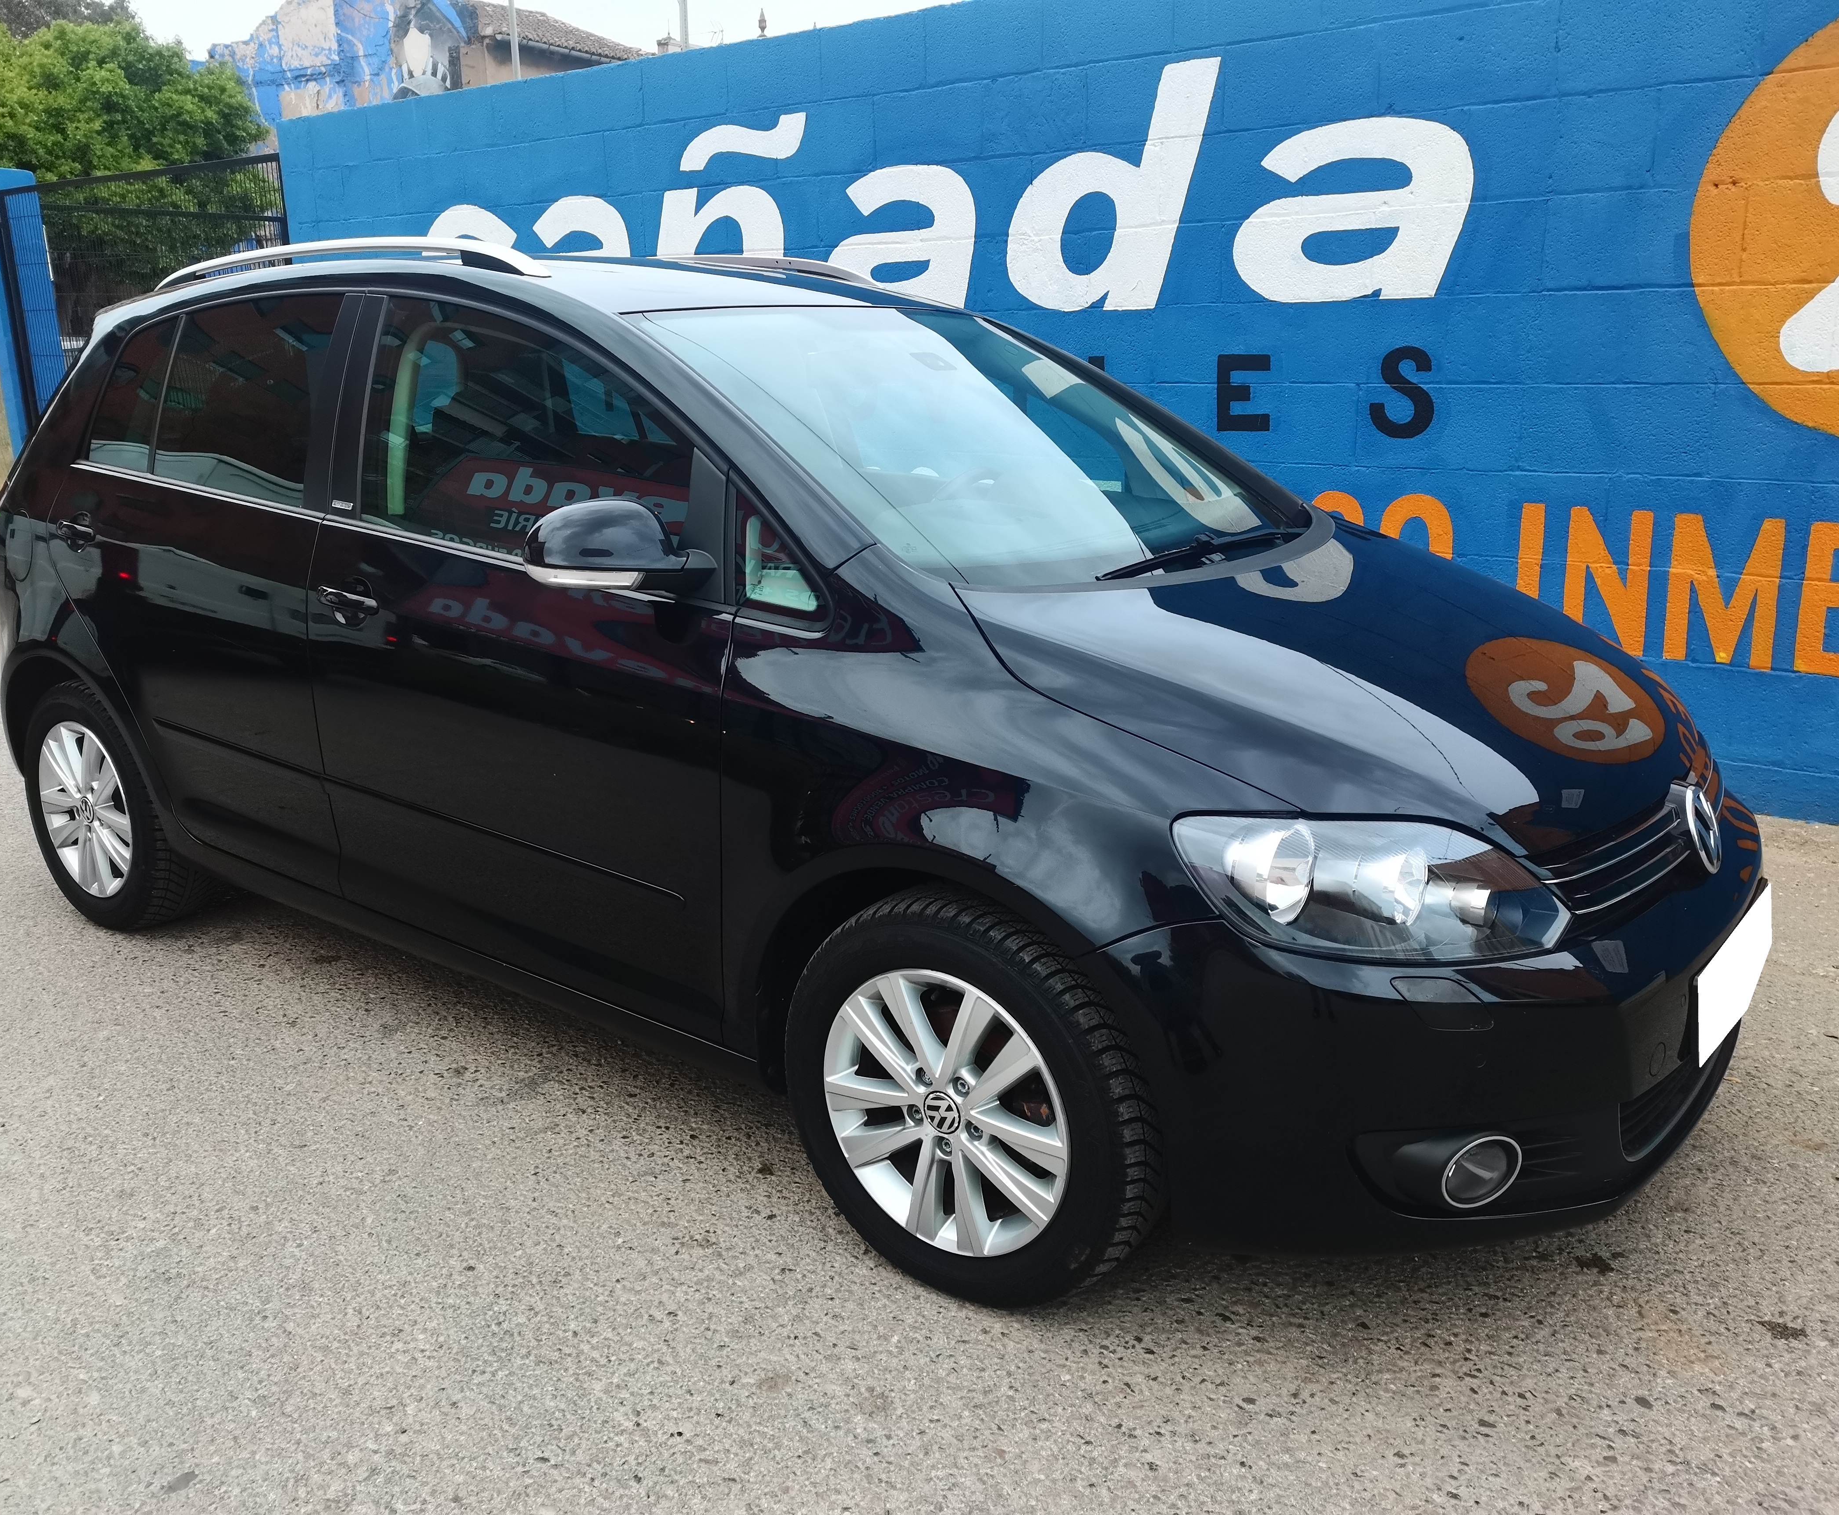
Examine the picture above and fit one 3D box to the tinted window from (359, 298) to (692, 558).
[{"bbox_3d":[-0.694,-0.571,2.663,1.010,0.510,0.050,11,-5,35],"label":"tinted window"}]

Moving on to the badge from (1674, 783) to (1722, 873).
[{"bbox_3d":[1.200,0.110,2.338,0.030,0.137,0.137,-14,2,38],"label":"badge"}]

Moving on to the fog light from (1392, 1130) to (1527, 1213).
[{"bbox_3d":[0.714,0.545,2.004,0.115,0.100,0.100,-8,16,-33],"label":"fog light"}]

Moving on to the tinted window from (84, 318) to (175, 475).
[{"bbox_3d":[-1.780,-0.835,3.475,0.310,0.370,0.040,11,-5,35],"label":"tinted window"}]

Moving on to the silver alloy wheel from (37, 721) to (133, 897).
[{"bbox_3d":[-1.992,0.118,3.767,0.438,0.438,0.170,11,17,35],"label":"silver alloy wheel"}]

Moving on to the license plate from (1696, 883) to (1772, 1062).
[{"bbox_3d":[1.259,0.315,2.341,0.020,0.115,0.520,3,13,36],"label":"license plate"}]

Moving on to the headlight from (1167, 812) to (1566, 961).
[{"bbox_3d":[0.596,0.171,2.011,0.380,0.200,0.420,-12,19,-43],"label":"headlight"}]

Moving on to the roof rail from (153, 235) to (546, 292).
[{"bbox_3d":[-1.259,-1.034,3.223,1.420,0.100,0.060,11,17,35],"label":"roof rail"}]

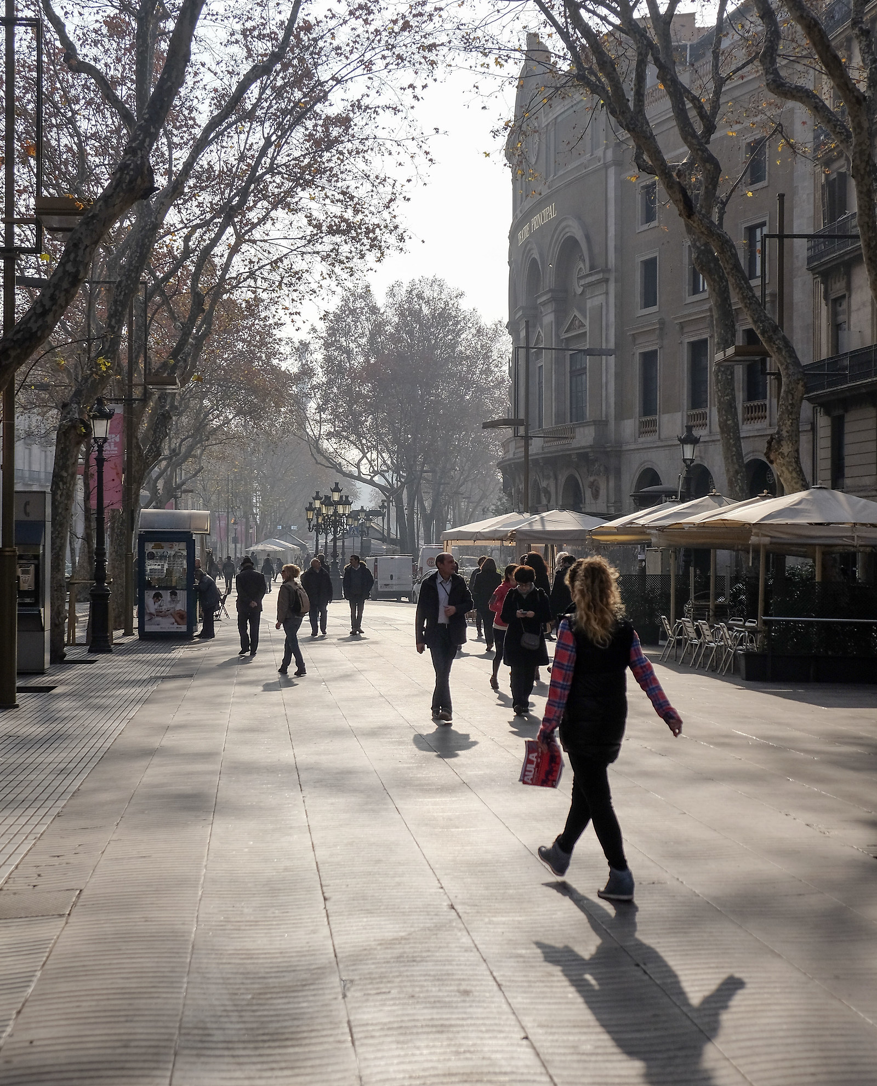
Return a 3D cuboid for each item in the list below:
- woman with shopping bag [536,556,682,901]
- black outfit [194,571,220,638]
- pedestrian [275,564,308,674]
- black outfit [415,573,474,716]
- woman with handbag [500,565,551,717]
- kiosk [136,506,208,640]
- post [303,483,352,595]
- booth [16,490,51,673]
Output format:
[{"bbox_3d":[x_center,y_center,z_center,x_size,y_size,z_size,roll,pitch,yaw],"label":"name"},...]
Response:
[{"bbox_3d":[0.855,0.910,8.100,0.660,1.690,0.680,0,-1,-25],"label":"woman with shopping bag"},{"bbox_3d":[-5.060,1.350,35.100,0.570,1.480,0.500,0,0,14],"label":"black outfit"},{"bbox_3d":[-2.160,1.130,23.700,0.530,1.650,0.500,0,-1,30],"label":"pedestrian"},{"bbox_3d":[0.060,1.050,16.850,0.600,1.520,0.430,0,0,-3],"label":"black outfit"},{"bbox_3d":[0.951,1.047,17.400,0.560,1.600,0.450,0,0,-1],"label":"woman with handbag"},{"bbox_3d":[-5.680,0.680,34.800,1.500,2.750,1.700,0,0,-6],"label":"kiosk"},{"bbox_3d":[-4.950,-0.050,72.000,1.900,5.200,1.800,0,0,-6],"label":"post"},{"bbox_3d":[-6.134,0.587,23.950,0.580,2.660,0.650,0,0,-7],"label":"booth"}]

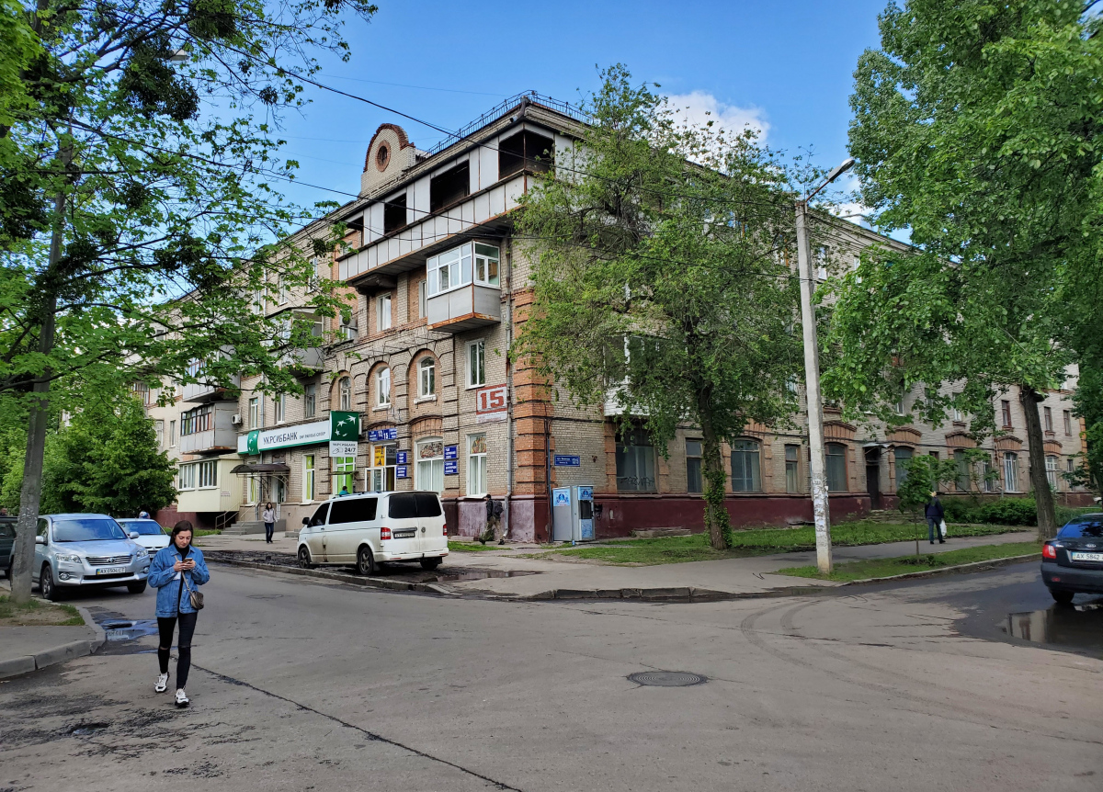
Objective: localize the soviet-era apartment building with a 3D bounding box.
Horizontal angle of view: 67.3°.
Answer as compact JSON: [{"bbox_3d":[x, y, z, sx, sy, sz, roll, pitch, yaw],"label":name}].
[{"bbox_3d":[4.151,0.232,65.029,57.000,17.800,50.000,5,-9,-41],"label":"soviet-era apartment building"}]

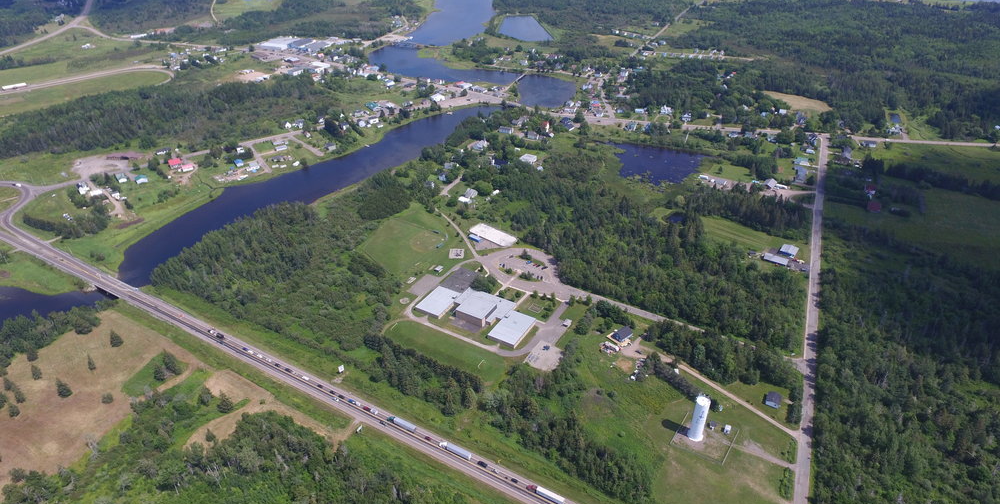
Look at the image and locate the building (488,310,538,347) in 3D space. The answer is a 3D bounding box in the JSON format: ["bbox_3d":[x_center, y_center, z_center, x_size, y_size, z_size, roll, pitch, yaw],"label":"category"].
[{"bbox_3d":[9.680,58.080,436.620,22.020,3.900,34.060,17,37,26],"label":"building"}]

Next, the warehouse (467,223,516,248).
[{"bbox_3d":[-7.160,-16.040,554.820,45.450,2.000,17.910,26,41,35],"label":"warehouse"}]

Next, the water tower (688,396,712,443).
[{"bbox_3d":[119.510,100.060,345.580,8.910,28.500,8.910,-1,33,0],"label":"water tower"}]

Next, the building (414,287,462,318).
[{"bbox_3d":[-48.620,40.300,466.030,22.250,3.600,32.760,17,37,26],"label":"building"}]

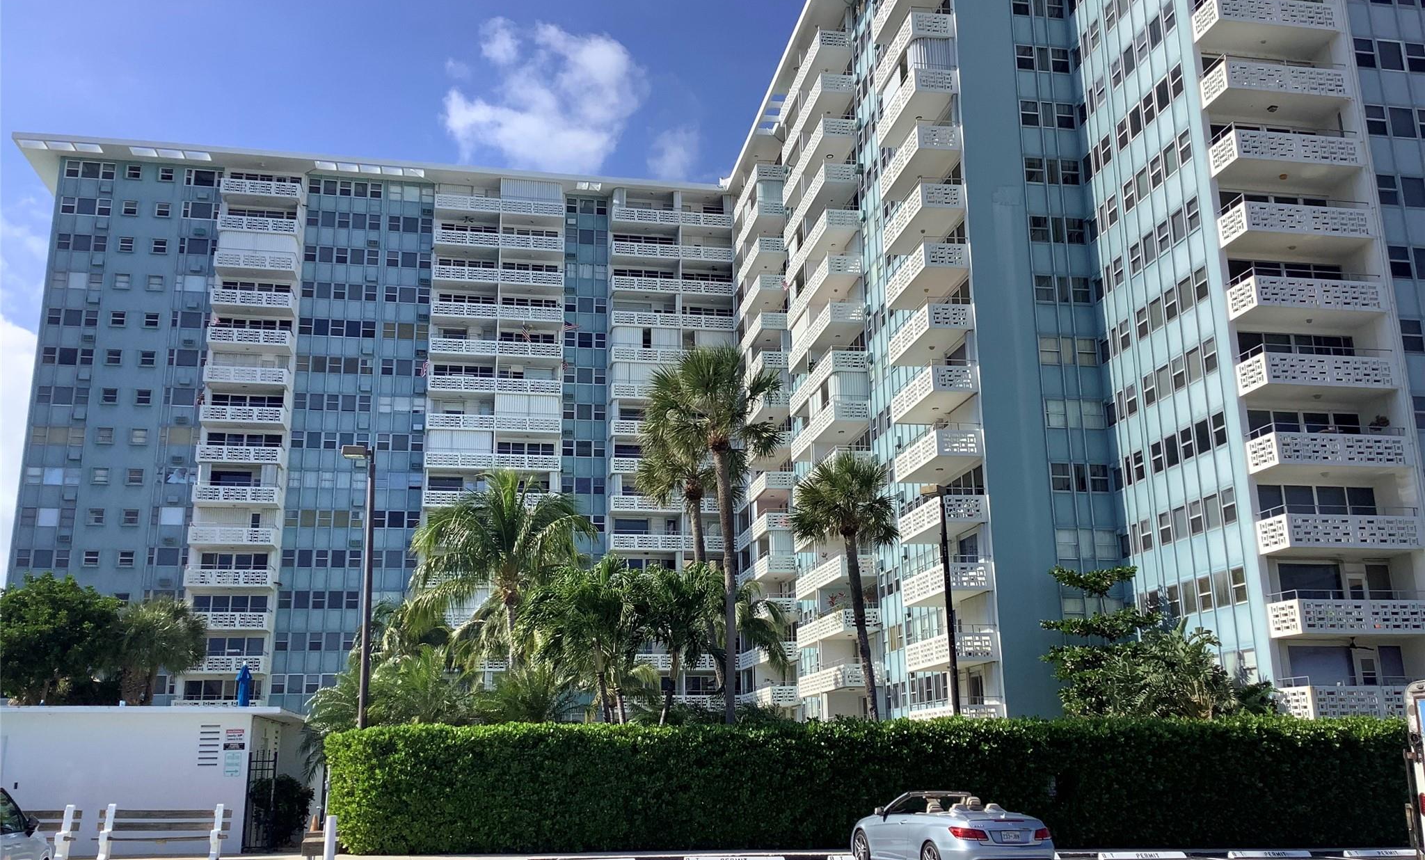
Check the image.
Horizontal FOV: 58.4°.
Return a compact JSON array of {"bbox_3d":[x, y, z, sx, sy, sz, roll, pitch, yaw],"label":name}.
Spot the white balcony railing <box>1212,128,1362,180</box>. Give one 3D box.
[{"bbox_3d":[19.973,-9.441,44.473,4.713,1.069,1.573,2,-15,-10],"label":"white balcony railing"}]

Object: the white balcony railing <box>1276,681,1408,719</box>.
[{"bbox_3d":[20.246,8.545,39.663,4.713,1.069,1.573,2,-15,-10],"label":"white balcony railing"}]

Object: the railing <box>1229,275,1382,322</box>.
[{"bbox_3d":[20.051,-4.302,43.099,4.713,1.069,1.573,2,-15,-10],"label":"railing"}]

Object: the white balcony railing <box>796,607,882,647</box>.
[{"bbox_3d":[6.581,10.559,67.248,1.903,1.057,9.169,2,-15,-10],"label":"white balcony railing"}]

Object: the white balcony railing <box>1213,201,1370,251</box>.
[{"bbox_3d":[20.012,-6.871,43.786,4.713,1.069,1.573,2,-15,-10],"label":"white balcony railing"}]

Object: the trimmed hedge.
[{"bbox_3d":[4.028,7.276,26.161,22.778,2.540,1.300,2,-15,-10],"label":"trimmed hedge"}]

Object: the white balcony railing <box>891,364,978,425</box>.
[{"bbox_3d":[9.275,-1.375,53.425,1.845,1.064,5.146,2,-15,-10],"label":"white balcony railing"}]

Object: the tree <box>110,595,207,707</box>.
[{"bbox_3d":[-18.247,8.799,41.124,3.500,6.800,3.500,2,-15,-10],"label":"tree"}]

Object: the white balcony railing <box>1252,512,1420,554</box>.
[{"bbox_3d":[20.168,3.407,41.038,4.713,1.069,1.573,2,-15,-10],"label":"white balcony railing"}]

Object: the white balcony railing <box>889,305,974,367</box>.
[{"bbox_3d":[9.315,-3.987,54.487,1.943,1.057,5.084,2,-15,-10],"label":"white balcony railing"}]

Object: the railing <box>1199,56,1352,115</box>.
[{"bbox_3d":[20.083,-12.108,45.518,4.758,1.057,1.572,2,-15,-10],"label":"railing"}]

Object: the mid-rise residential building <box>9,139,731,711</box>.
[{"bbox_3d":[-23.421,4.085,91.748,48.776,43.458,17.000,2,-15,-10],"label":"mid-rise residential building"}]

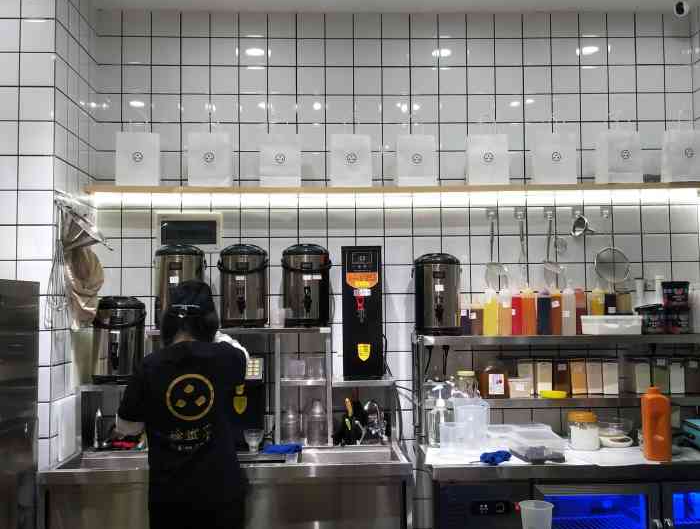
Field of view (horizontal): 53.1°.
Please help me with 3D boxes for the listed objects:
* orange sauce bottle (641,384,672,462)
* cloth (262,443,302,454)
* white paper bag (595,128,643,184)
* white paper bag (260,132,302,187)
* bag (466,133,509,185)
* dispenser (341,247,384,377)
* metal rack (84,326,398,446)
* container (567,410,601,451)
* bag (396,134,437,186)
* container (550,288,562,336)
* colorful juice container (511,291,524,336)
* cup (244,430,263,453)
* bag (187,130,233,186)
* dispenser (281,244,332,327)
[{"bbox_3d":[1.369,0.699,3.130,0.122,0.325,0.115,-1,-3,-3],"label":"orange sauce bottle"},{"bbox_3d":[-0.319,0.870,3.315,0.190,0.040,0.130,-1,-3,-3],"label":"cloth"},{"bbox_3d":[1.407,-0.556,3.677,0.205,0.273,0.105,1,-4,-20],"label":"white paper bag"},{"bbox_3d":[-0.355,-0.535,3.605,0.208,0.272,0.105,-1,-4,-2],"label":"white paper bag"},{"bbox_3d":[0.713,-0.545,3.649,0.210,0.270,0.105,-1,-4,-2],"label":"bag"},{"bbox_3d":[0.061,0.243,3.538,0.200,0.665,0.280,-1,-3,-3],"label":"dispenser"},{"bbox_3d":[-0.514,0.582,3.473,1.480,0.560,0.300,-1,-4,-2],"label":"metal rack"},{"bbox_3d":[1.132,0.795,3.389,0.148,0.168,0.148,-1,-3,-3],"label":"container"},{"bbox_3d":[0.339,-0.526,3.591,0.203,0.276,0.100,-1,-3,-2],"label":"bag"},{"bbox_3d":[1.050,0.230,3.563,0.070,0.248,0.070,-1,-3,-3],"label":"container"},{"bbox_3d":[0.830,0.235,3.486,0.069,0.232,0.069,-1,-4,-2],"label":"colorful juice container"},{"bbox_3d":[-0.447,0.820,3.277,0.093,0.112,0.093,-1,-3,-2],"label":"cup"},{"bbox_3d":[-0.715,-0.524,3.592,0.212,0.280,0.110,-1,-3,-3],"label":"bag"},{"bbox_3d":[-0.220,0.101,3.507,0.256,0.405,0.265,-1,-3,-2],"label":"dispenser"}]

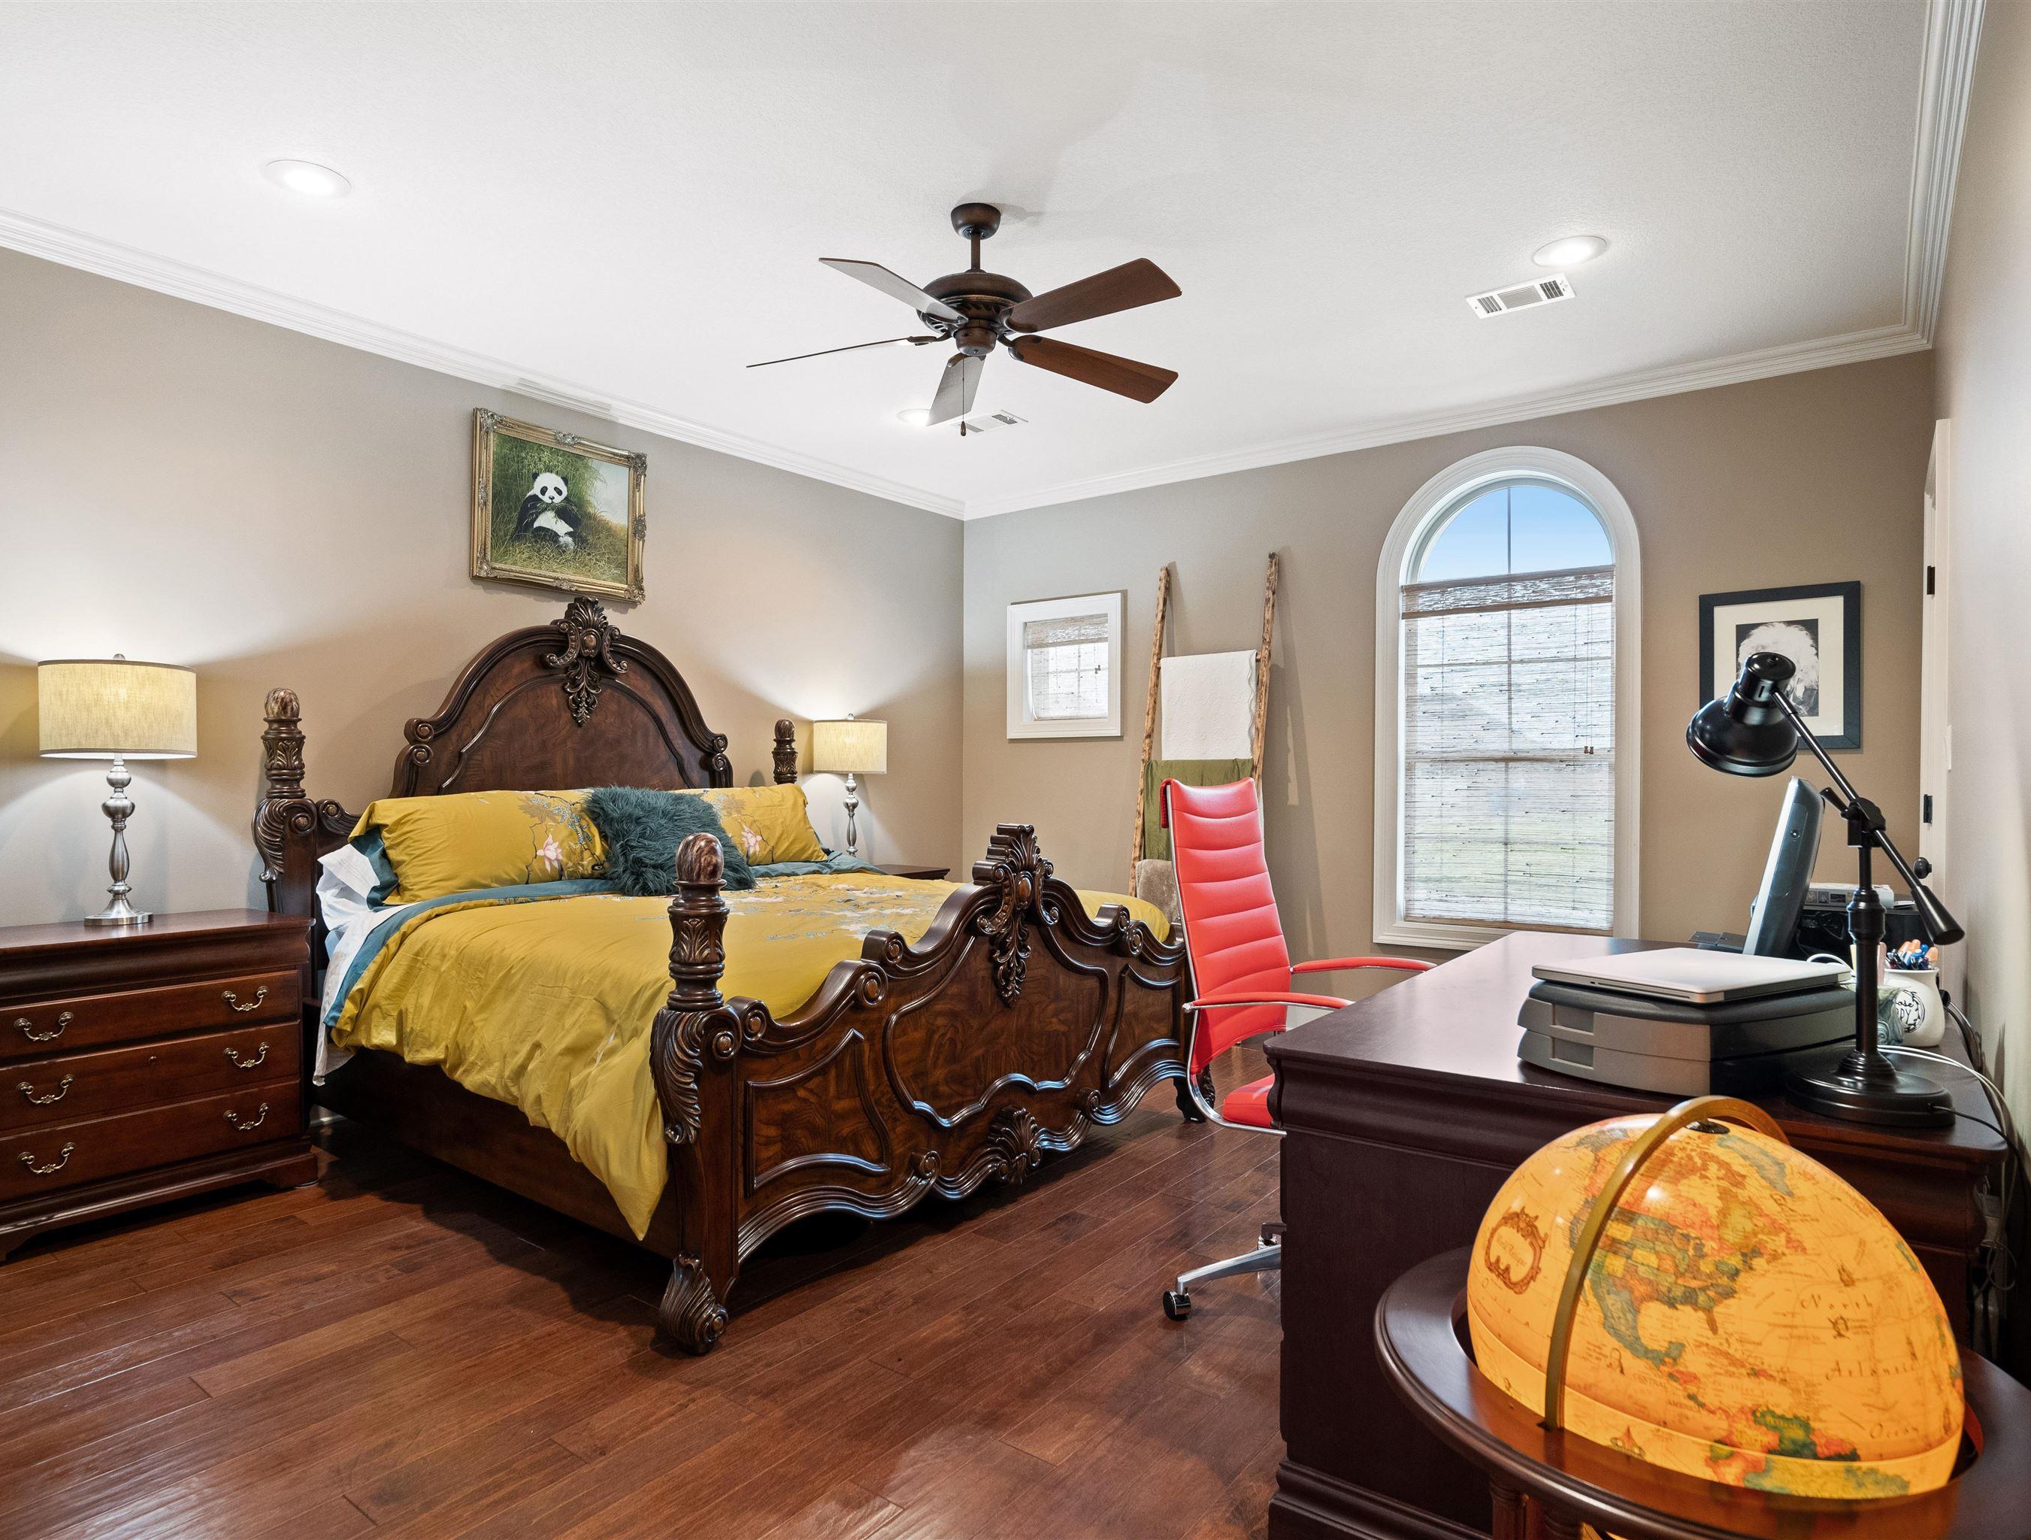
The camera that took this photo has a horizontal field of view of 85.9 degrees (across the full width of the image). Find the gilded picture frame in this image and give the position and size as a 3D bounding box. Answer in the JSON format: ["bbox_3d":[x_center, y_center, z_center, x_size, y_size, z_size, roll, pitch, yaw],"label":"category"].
[{"bbox_3d":[-1.810,-1.023,4.354,0.060,0.628,0.725,0,0,38],"label":"gilded picture frame"}]

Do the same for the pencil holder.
[{"bbox_3d":[1.425,0.375,1.735,0.115,0.122,0.115,0,0,38],"label":"pencil holder"}]

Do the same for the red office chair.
[{"bbox_3d":[0.712,0.625,2.523,0.650,1.200,0.620,0,0,33],"label":"red office chair"}]

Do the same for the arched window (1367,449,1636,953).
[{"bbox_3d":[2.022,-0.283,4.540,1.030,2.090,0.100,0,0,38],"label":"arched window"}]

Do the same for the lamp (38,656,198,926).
[{"bbox_3d":[-2.534,0.054,3.077,0.350,0.745,0.350,0,0,38],"label":"lamp"}]

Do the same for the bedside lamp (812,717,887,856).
[{"bbox_3d":[-0.806,0.110,5.280,0.350,0.745,0.350,0,0,0],"label":"bedside lamp"}]

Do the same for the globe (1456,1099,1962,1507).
[{"bbox_3d":[0.657,0.543,1.056,0.395,0.395,0.395,0,0,38],"label":"globe"}]

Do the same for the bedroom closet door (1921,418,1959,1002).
[{"bbox_3d":[2.730,0.157,3.235,0.090,2.160,0.930,0,0,38],"label":"bedroom closet door"}]

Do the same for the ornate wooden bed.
[{"bbox_3d":[-0.887,0.262,3.745,2.240,1.900,2.250,0,0,38],"label":"ornate wooden bed"}]

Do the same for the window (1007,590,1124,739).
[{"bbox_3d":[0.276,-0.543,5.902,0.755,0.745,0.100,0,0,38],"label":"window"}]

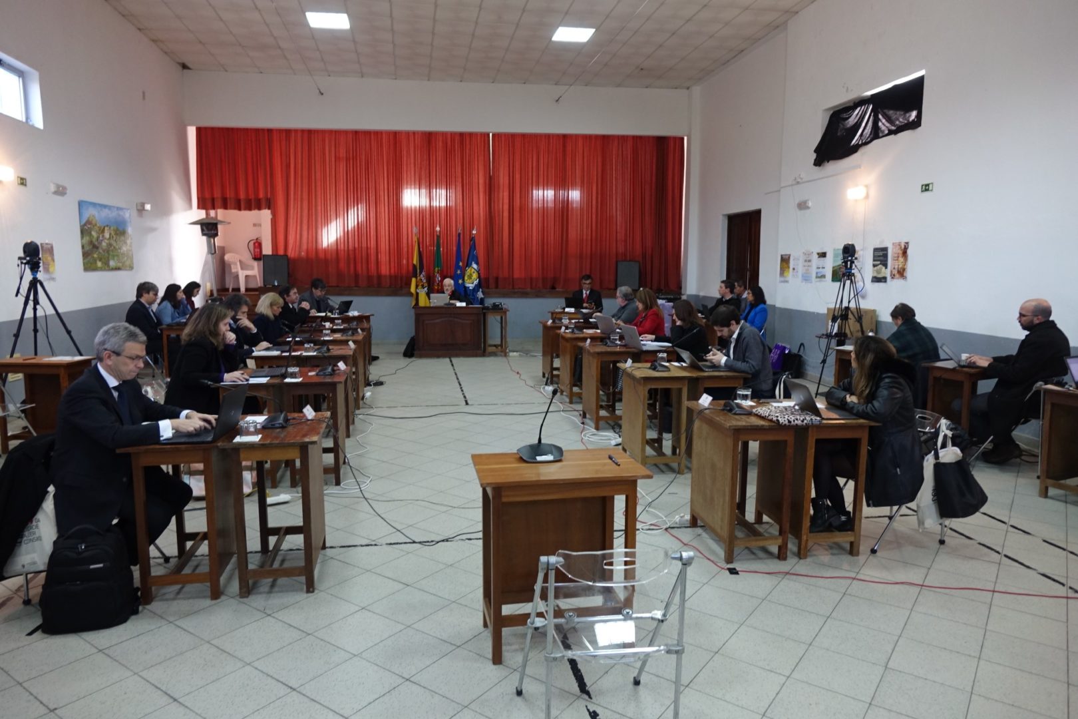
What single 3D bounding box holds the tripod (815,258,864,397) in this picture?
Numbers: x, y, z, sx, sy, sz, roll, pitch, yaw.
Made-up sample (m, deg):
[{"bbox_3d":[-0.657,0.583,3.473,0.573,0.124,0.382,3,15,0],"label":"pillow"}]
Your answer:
[{"bbox_3d":[3.622,-0.344,8.492,0.600,1.620,0.550,4,9,23],"label":"tripod"}]

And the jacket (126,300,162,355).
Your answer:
[{"bbox_3d":[-4.809,-0.422,8.773,0.450,0.660,0.500,0,8,-7],"label":"jacket"}]

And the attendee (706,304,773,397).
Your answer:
[{"bbox_3d":[1.566,0.205,5.707,0.680,1.280,0.540,-1,8,-10],"label":"attendee"}]

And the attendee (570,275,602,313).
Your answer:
[{"bbox_3d":[0.888,-0.842,13.339,0.550,1.410,0.780,-1,7,-7],"label":"attendee"}]

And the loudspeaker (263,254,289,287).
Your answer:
[{"bbox_3d":[-5.228,-1.764,14.322,0.510,0.670,0.420,-2,8,-14],"label":"loudspeaker"}]

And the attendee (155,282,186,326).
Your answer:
[{"bbox_3d":[-4.679,-0.306,9.486,0.750,1.310,0.500,-1,8,-5],"label":"attendee"}]

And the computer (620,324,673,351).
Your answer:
[{"bbox_3d":[1.008,-0.223,6.954,0.310,0.235,0.345,-2,8,-14],"label":"computer"}]

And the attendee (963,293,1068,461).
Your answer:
[{"bbox_3d":[3.994,0.157,6.032,0.780,1.330,0.540,6,9,34],"label":"attendee"}]

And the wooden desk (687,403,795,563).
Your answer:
[{"bbox_3d":[1.152,0.684,4.143,0.436,0.772,0.663,-1,8,-8],"label":"wooden desk"}]

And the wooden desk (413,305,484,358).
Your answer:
[{"bbox_3d":[-1.611,-0.510,12.782,1.190,0.873,0.620,-1,8,-10],"label":"wooden desk"}]

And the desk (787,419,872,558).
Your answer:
[{"bbox_3d":[1.588,0.683,4.246,0.440,0.775,0.690,-1,8,-8],"label":"desk"}]

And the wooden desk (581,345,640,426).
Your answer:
[{"bbox_3d":[0.668,0.259,7.151,0.436,0.772,0.663,-1,8,-9],"label":"wooden desk"}]

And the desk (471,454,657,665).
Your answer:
[{"bbox_3d":[0.077,0.831,3.075,0.690,0.775,0.440,-1,8,-10],"label":"desk"}]

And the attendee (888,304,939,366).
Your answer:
[{"bbox_3d":[3.751,0.009,7.649,0.820,1.220,0.550,5,9,31],"label":"attendee"}]

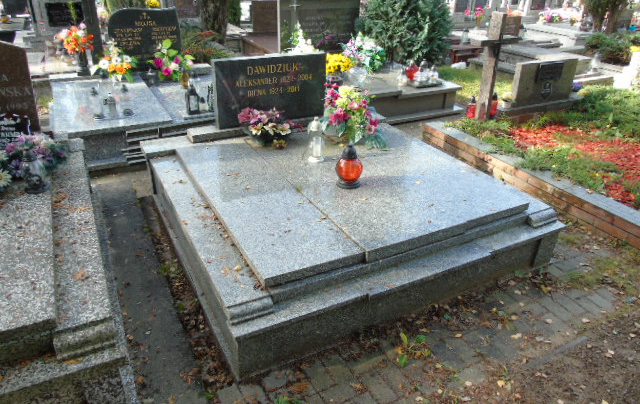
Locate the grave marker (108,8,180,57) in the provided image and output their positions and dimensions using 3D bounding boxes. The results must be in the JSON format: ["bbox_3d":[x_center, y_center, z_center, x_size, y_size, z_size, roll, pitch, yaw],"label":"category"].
[{"bbox_3d":[-1.975,-1.870,5.254,0.760,0.585,0.090,-13,31,-25],"label":"grave marker"}]

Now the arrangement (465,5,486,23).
[{"bbox_3d":[3.323,-4.028,9.876,0.446,0.403,0.356,-13,31,-25],"label":"arrangement"}]

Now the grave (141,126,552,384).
[{"bbox_3d":[0.092,-0.035,3.077,2.050,0.355,1.967,-13,32,-26],"label":"grave"}]

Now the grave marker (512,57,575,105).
[{"bbox_3d":[2.439,-1.319,5.045,0.860,0.420,0.100,-13,31,-25],"label":"grave marker"}]

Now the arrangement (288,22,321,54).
[{"bbox_3d":[-0.155,-2.020,5.865,0.309,0.391,0.257,-13,32,-26],"label":"arrangement"}]

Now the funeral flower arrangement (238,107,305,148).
[{"bbox_3d":[-0.353,-0.578,3.383,0.453,0.263,0.288,-13,32,-26],"label":"funeral flower arrangement"}]

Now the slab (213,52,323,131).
[{"bbox_3d":[-0.375,-0.881,3.627,0.920,0.513,0.090,-13,31,-25],"label":"slab"}]

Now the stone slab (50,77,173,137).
[{"bbox_3d":[-2.034,-0.932,4.387,0.887,0.048,1.720,-13,31,-25],"label":"stone slab"}]

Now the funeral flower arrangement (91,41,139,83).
[{"bbox_3d":[-2.201,-1.505,4.951,0.470,0.493,0.352,-13,31,-25],"label":"funeral flower arrangement"}]

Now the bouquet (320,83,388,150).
[{"bbox_3d":[0.265,-0.646,3.454,0.492,0.468,0.433,-13,31,-25],"label":"bouquet"}]

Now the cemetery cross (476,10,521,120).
[{"bbox_3d":[1.769,-1.340,4.671,0.556,1.071,0.165,-13,32,-26],"label":"cemetery cross"}]

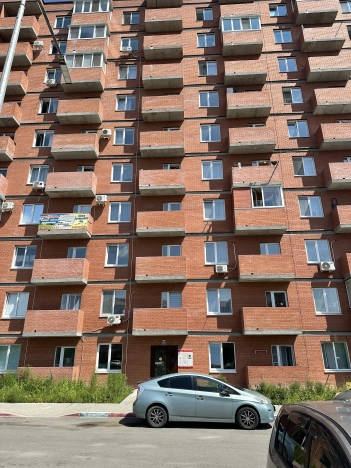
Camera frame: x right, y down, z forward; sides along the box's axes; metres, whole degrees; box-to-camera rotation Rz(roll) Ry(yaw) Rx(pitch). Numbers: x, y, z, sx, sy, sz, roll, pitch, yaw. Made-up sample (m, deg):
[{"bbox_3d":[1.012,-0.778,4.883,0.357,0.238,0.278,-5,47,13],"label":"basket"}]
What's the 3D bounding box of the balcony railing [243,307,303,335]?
[{"bbox_3d":[5.278,4.798,17.789,2.960,1.391,0.947,-1,-20,3],"label":"balcony railing"}]

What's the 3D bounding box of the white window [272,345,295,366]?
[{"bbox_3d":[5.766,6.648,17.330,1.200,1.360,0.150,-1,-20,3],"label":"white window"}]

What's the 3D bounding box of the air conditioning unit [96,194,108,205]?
[{"bbox_3d":[-4.602,-2.138,20.321,0.680,0.460,0.280,-1,-20,3],"label":"air conditioning unit"}]

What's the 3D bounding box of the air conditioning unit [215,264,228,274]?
[{"bbox_3d":[2.629,2.029,18.360,0.650,0.460,0.280,-1,-20,3],"label":"air conditioning unit"}]

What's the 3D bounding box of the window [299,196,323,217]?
[{"bbox_3d":[8.436,-1.703,20.233,1.390,1.453,0.140,-1,-20,3],"label":"window"}]

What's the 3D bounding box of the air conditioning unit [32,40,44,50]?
[{"bbox_3d":[-10.919,-15.126,25.981,0.800,0.550,0.300,-1,-20,3],"label":"air conditioning unit"}]

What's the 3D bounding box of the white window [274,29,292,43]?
[{"bbox_3d":[8.380,-15.390,25.313,1.390,1.453,0.140,-1,-20,3],"label":"white window"}]

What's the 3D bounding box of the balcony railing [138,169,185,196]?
[{"bbox_3d":[-0.793,-3.193,20.305,2.811,1.302,0.888,-1,-20,3],"label":"balcony railing"}]

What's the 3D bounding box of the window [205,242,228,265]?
[{"bbox_3d":[2.510,1.196,19.655,1.372,1.434,0.150,-1,-20,3],"label":"window"}]

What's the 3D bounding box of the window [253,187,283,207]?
[{"bbox_3d":[5.630,-2.195,19.800,1.905,1.406,0.120,-1,-20,3],"label":"window"}]

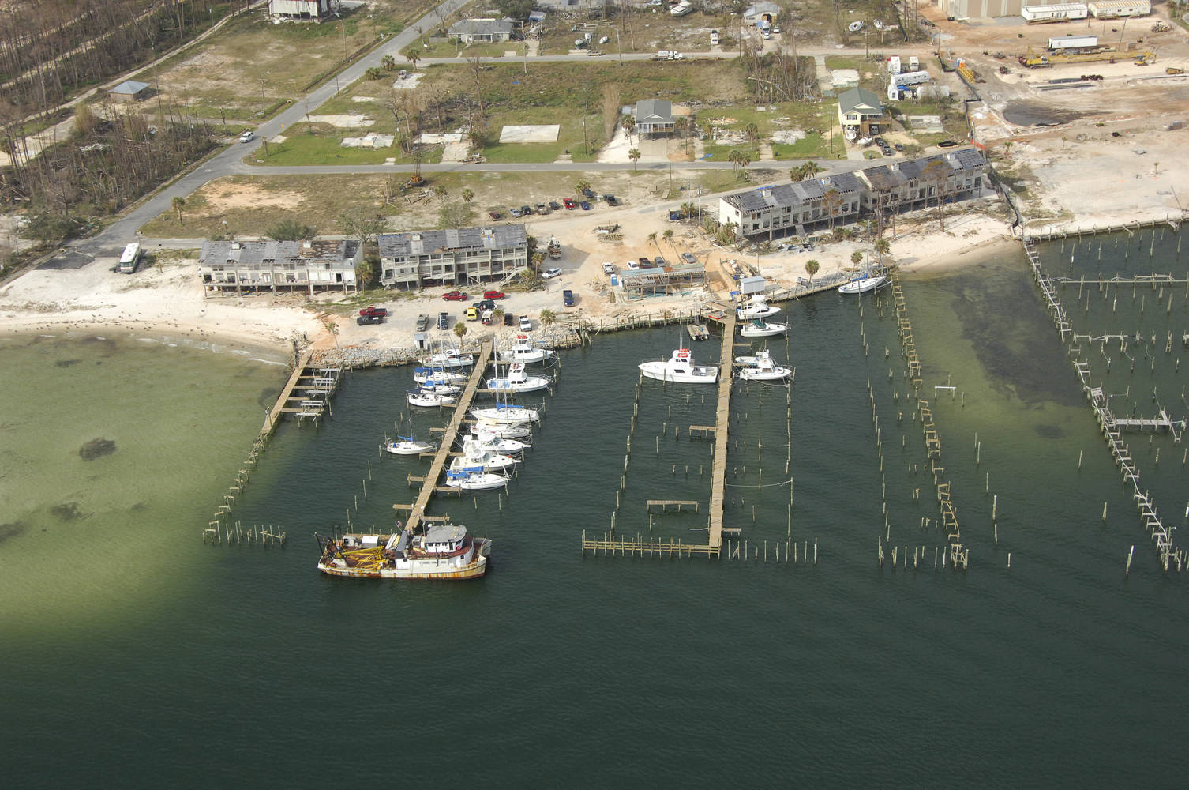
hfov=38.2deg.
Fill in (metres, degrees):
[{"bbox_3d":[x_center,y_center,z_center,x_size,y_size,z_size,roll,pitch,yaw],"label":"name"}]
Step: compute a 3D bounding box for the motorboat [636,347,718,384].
[{"bbox_3d":[15.582,-5.794,319.972,14.756,5.992,4.722,1,23,5],"label":"motorboat"}]

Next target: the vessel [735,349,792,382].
[{"bbox_3d":[33.447,-6.144,333.502,9.900,5.700,3.500,0,23,3],"label":"vessel"}]

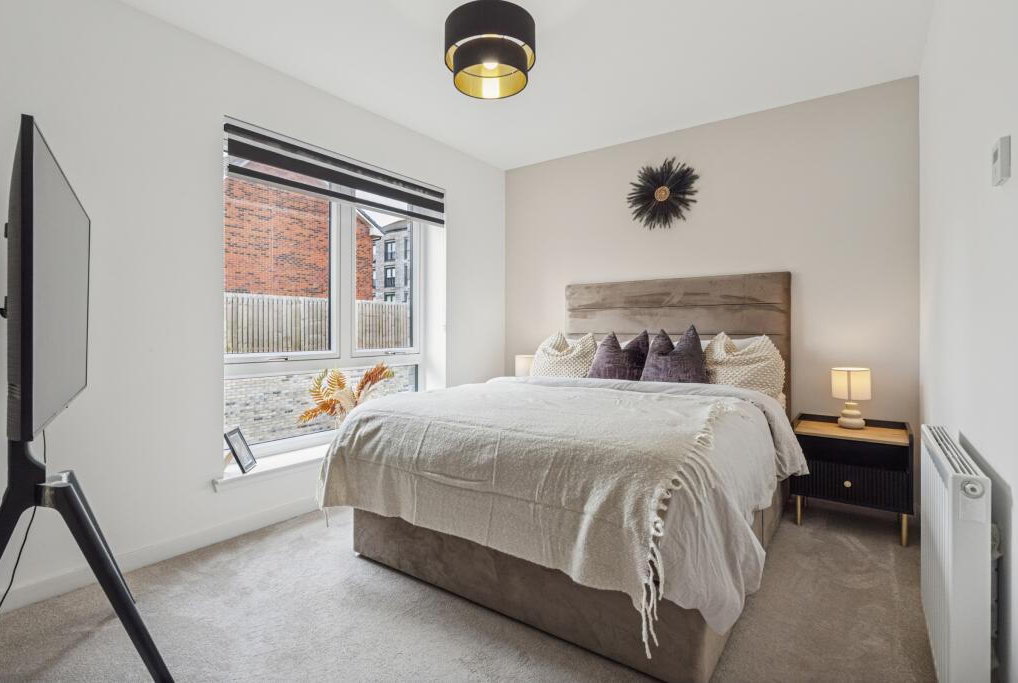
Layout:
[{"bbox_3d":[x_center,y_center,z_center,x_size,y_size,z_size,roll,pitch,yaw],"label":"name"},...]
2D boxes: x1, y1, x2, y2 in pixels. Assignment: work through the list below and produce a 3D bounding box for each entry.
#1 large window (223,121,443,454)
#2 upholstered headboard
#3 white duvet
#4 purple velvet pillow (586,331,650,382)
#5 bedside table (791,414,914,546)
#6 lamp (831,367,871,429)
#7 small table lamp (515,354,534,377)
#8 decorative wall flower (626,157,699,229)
[{"bbox_3d":[-1.011,-0.270,2.876,0.160,1.700,1.525,1,1,35],"label":"large window"},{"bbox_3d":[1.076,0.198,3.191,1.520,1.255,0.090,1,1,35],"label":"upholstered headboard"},{"bbox_3d":[0.337,0.491,2.248,1.725,0.535,1.600,1,1,35],"label":"white duvet"},{"bbox_3d":[0.728,0.111,2.971,0.400,0.380,0.150,1,-17,35],"label":"purple velvet pillow"},{"bbox_3d":[1.806,0.697,2.416,0.495,0.538,0.395,1,1,35],"label":"bedside table"},{"bbox_3d":[1.835,0.304,2.442,0.172,0.318,0.172,1,1,35],"label":"lamp"},{"bbox_3d":[0.136,0.279,3.629,0.170,0.320,0.170,1,1,35],"label":"small table lamp"},{"bbox_3d":[1.070,-1.047,3.190,0.490,0.495,0.070,1,1,35],"label":"decorative wall flower"}]

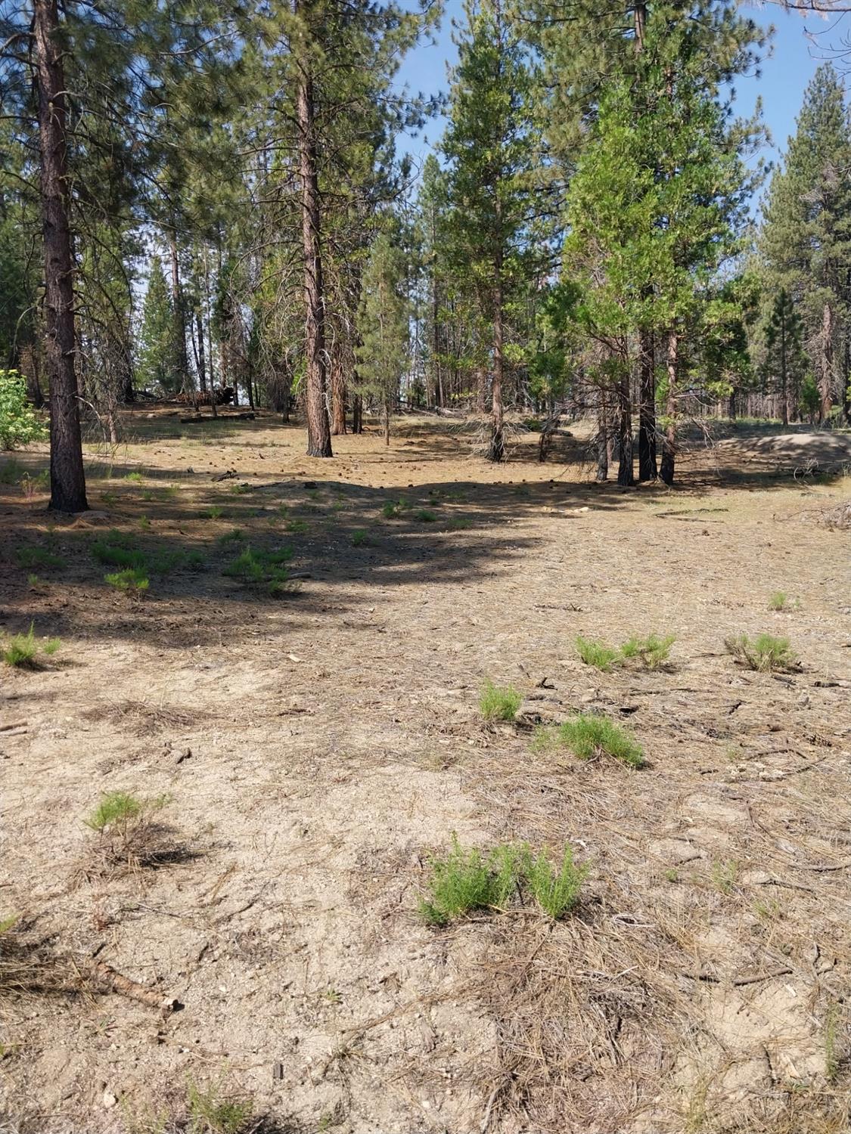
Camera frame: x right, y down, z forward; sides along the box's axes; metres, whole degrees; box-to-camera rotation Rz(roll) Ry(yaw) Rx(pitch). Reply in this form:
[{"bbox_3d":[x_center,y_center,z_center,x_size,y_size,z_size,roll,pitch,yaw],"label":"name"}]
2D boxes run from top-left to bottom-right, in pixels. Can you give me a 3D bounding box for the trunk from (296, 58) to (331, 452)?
[{"bbox_3d":[-2.962,-7.863,21.786,0.680,9.958,0.680,-1,8,0],"label":"trunk"}]

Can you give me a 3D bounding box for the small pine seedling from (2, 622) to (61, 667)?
[{"bbox_3d":[-2.546,0.506,5.500,0.360,0.240,0.270,-1,8,0],"label":"small pine seedling"}]

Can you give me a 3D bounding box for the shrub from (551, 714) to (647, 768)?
[{"bbox_3d":[0.801,0.797,3.900,0.400,0.190,0.340,1,9,12],"label":"shrub"}]

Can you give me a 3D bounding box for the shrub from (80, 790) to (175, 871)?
[{"bbox_3d":[-1.047,0.931,3.000,0.310,0.210,0.280,-4,9,-20],"label":"shrub"}]

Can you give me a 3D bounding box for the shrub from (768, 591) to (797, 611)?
[{"bbox_3d":[2.847,0.276,6.800,0.220,0.140,0.200,3,9,23],"label":"shrub"}]

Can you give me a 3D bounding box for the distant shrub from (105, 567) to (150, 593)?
[{"bbox_3d":[-2.625,0.121,7.500,0.380,0.190,0.330,-4,9,-19],"label":"distant shrub"}]

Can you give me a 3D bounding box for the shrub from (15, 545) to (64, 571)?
[{"bbox_3d":[-3.896,-0.089,8.600,0.490,0.220,0.420,-5,9,-24],"label":"shrub"}]

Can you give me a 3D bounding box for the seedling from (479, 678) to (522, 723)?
[{"bbox_3d":[0.396,0.704,4.500,0.220,0.190,0.190,-1,8,0],"label":"seedling"}]

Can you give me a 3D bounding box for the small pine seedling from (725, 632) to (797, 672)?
[{"bbox_3d":[2.123,0.539,5.400,0.430,0.210,0.330,-1,8,0],"label":"small pine seedling"}]

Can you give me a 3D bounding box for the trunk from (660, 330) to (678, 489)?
[{"bbox_3d":[4.631,-3.029,16.192,0.320,2.900,0.320,-1,8,0],"label":"trunk"}]

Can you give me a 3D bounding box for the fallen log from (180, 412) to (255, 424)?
[{"bbox_3d":[-9.269,-6.640,38.000,3.450,0.340,0.380,-4,9,-19],"label":"fallen log"}]

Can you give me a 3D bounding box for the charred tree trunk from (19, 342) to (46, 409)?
[{"bbox_3d":[-14.268,-6.949,31.000,0.700,2.400,0.600,-5,9,-24],"label":"charred tree trunk"}]

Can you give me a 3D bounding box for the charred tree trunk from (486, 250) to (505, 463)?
[{"bbox_3d":[1.717,-5.197,21.134,0.400,5.104,0.400,-1,8,0],"label":"charred tree trunk"}]

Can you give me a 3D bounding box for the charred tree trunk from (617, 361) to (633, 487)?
[{"bbox_3d":[4.096,-2.940,17.500,0.340,2.650,0.340,1,9,13],"label":"charred tree trunk"}]

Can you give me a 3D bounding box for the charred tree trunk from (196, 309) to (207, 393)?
[{"bbox_3d":[-9.474,-9.137,36.000,0.380,3.500,0.360,-3,9,-14],"label":"charred tree trunk"}]

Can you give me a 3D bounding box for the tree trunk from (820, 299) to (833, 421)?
[{"bbox_3d":[22.516,-11.440,47.539,0.650,6.423,0.650,-1,8,0],"label":"tree trunk"}]

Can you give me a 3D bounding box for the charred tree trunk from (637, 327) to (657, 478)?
[{"bbox_3d":[4.394,-3.211,16.787,0.360,2.970,0.360,-1,8,0],"label":"charred tree trunk"}]

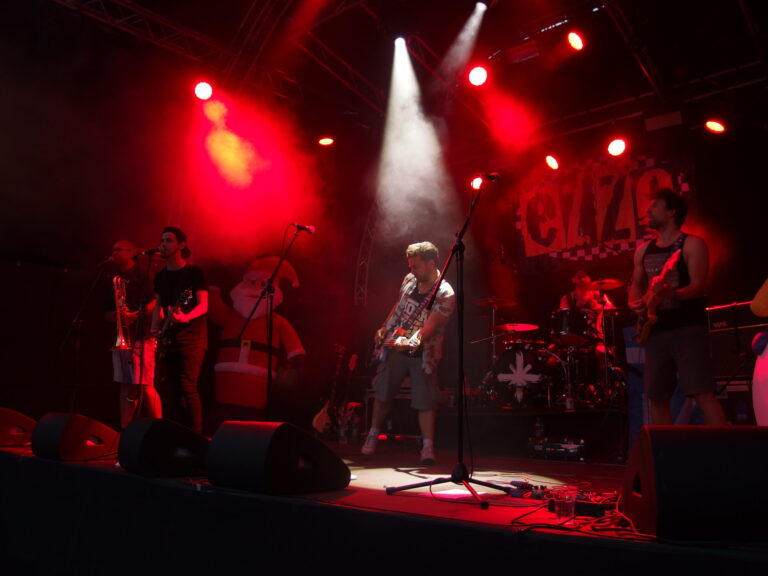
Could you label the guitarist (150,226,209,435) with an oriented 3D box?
[{"bbox_3d":[-1.611,0.468,5.027,0.520,1.780,0.480,-6,-12,31],"label":"guitarist"}]

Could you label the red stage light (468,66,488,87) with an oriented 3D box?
[{"bbox_3d":[1.136,-2.586,7.503,0.260,0.260,0.300,-1,30,7],"label":"red stage light"}]

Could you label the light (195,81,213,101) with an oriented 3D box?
[{"bbox_3d":[-2.325,-2.562,7.999,0.260,0.260,0.300,4,27,-22],"label":"light"}]

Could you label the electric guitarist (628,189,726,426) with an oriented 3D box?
[{"bbox_3d":[1.886,0.299,4.093,0.600,1.780,0.520,-9,-13,40],"label":"electric guitarist"}]

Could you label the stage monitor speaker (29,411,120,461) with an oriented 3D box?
[{"bbox_3d":[-2.457,1.200,5.084,0.540,0.360,0.580,10,-14,-43],"label":"stage monitor speaker"}]

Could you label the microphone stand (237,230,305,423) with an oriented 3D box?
[{"bbox_3d":[-0.737,0.422,4.156,0.630,1.560,0.570,7,-12,-34],"label":"microphone stand"}]

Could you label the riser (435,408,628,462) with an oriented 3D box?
[{"bbox_3d":[1.717,1.322,5.840,2.000,0.390,2.000,-8,-13,38],"label":"riser"}]

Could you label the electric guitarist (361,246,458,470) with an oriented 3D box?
[{"bbox_3d":[0.187,0.524,5.196,0.680,1.730,0.550,-4,-11,20],"label":"electric guitarist"}]

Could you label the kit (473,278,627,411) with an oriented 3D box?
[{"bbox_3d":[1.639,0.551,6.042,1.700,1.200,1.450,-7,-12,33],"label":"kit"}]

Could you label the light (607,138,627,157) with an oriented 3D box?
[{"bbox_3d":[3.134,-1.926,8.404,0.260,0.260,0.300,-2,27,12],"label":"light"}]

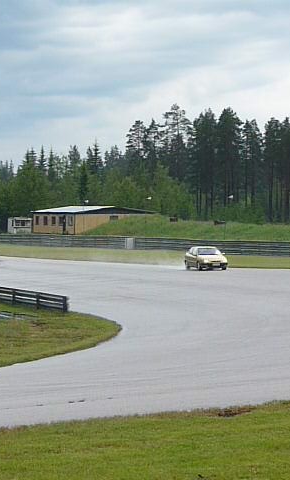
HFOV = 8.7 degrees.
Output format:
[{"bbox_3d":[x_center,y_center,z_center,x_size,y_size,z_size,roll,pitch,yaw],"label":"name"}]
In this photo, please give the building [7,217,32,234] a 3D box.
[{"bbox_3d":[-16.100,-1.800,246.000,2.500,2.250,2.700,0,1,-20],"label":"building"}]

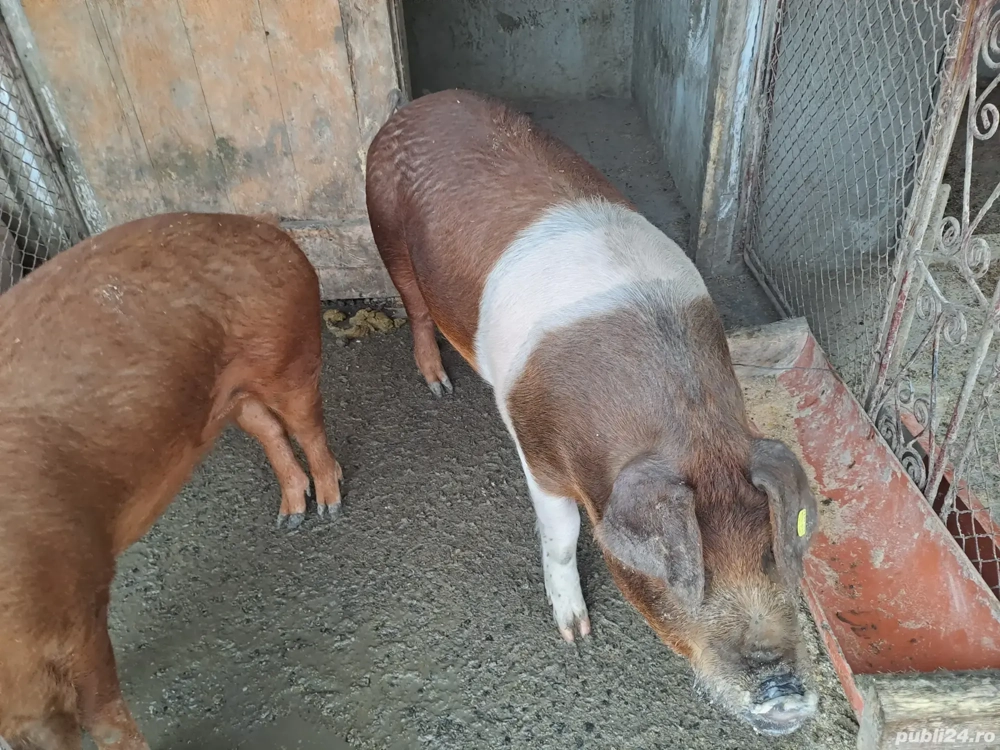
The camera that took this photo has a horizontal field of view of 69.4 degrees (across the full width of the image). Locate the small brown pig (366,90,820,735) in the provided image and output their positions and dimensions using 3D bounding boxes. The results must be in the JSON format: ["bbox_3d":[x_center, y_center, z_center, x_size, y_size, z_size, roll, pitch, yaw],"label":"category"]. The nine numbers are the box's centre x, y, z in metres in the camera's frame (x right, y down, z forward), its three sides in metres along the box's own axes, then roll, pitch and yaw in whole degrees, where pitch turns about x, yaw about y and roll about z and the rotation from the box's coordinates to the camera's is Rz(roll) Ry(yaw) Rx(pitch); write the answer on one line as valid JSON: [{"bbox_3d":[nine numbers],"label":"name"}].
[{"bbox_3d":[0.091,-0.111,1.657,0.427,0.762,1.758,-15,35,-15],"label":"small brown pig"}]

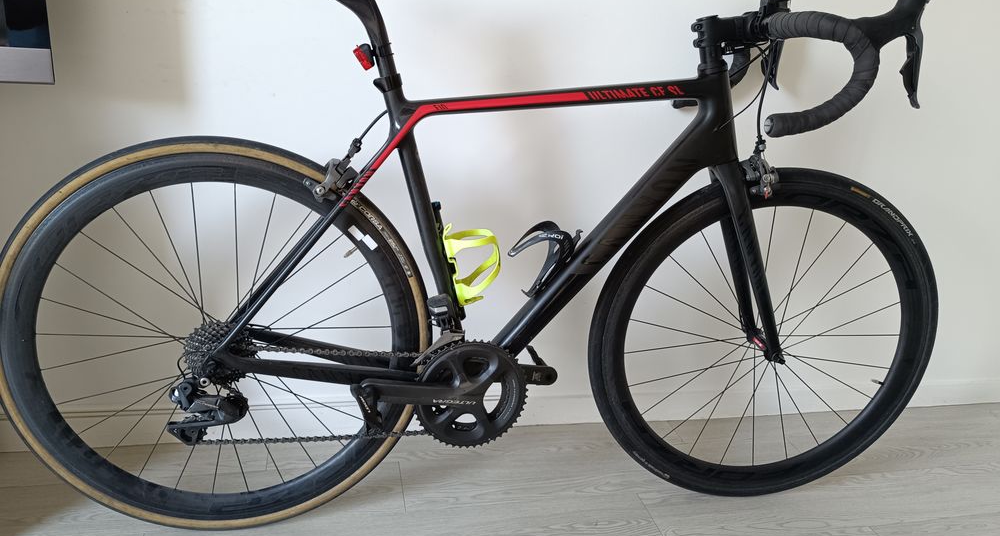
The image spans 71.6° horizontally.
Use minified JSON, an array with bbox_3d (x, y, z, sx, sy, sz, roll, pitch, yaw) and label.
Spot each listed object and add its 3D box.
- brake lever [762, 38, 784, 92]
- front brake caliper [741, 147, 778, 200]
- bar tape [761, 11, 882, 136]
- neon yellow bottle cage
[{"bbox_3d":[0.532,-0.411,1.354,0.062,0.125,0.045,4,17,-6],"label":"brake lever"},{"bbox_3d":[0.450,-0.162,1.203,0.053,0.083,0.075,4,17,-6],"label":"front brake caliper"},{"bbox_3d":[0.437,-0.282,1.015,0.146,0.172,0.173,4,17,-6],"label":"bar tape"},{"bbox_3d":[-0.043,-0.013,1.152,0.089,0.144,0.076,-17,19,-6],"label":"neon yellow bottle cage"}]

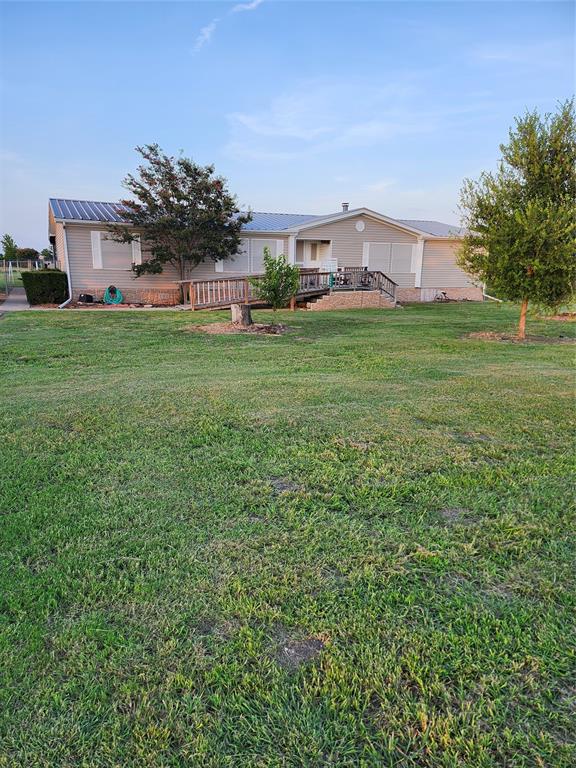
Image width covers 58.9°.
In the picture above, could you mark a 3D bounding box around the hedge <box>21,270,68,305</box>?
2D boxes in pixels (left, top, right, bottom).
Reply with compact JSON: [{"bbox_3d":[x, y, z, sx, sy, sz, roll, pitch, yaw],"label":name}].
[{"bbox_3d":[-9.411,-3.706,19.581,1.650,1.215,1.500,-5,14,-25],"label":"hedge"}]

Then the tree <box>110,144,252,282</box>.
[{"bbox_3d":[-4.161,-5.924,19.392,5.200,5.901,4.800,-2,13,-12],"label":"tree"}]

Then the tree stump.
[{"bbox_3d":[-1.206,-1.829,13.349,0.540,0.552,0.480,0,13,-5],"label":"tree stump"}]

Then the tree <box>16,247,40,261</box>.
[{"bbox_3d":[-55.938,-27.376,110.000,4.700,4.600,4.600,-6,14,-26],"label":"tree"}]

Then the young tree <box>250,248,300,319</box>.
[{"bbox_3d":[-0.307,-2.401,12.759,1.280,1.954,1.200,0,13,-2],"label":"young tree"}]

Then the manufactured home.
[{"bbox_3d":[-0.768,-7.028,27.756,21.754,4.429,10.352,-5,14,-25],"label":"manufactured home"}]

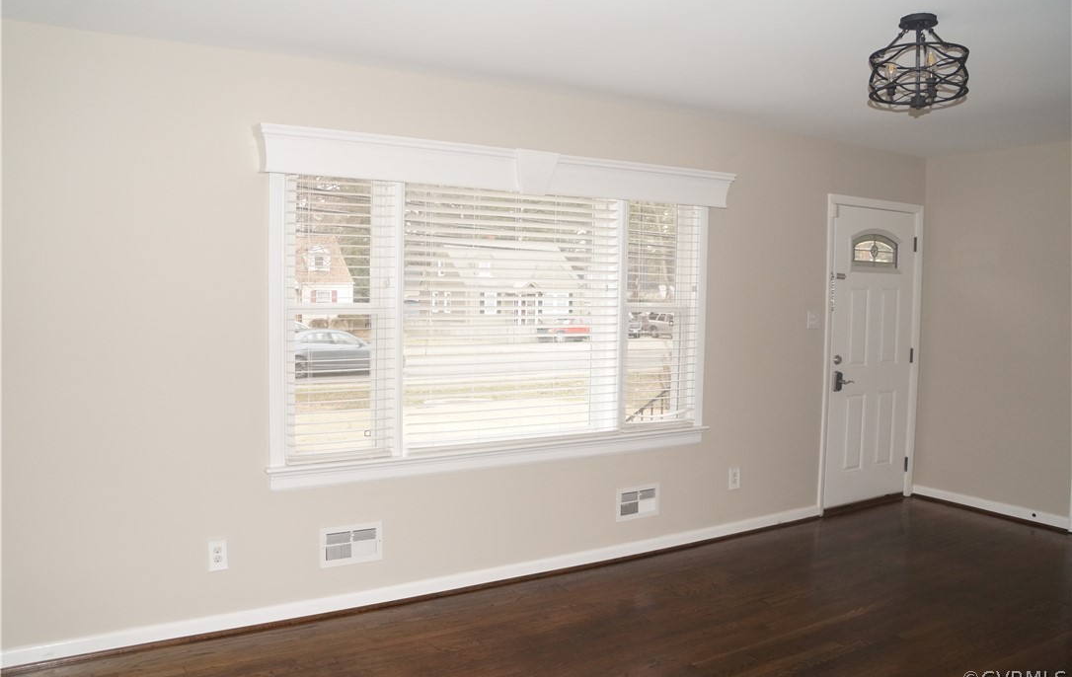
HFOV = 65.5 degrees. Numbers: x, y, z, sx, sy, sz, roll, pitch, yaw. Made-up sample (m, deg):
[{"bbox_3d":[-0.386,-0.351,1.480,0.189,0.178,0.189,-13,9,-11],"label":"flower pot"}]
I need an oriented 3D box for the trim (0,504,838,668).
[{"bbox_3d":[-0.083,1.169,4.279,4.561,0.074,0.016,-1,4,-31],"label":"trim"}]

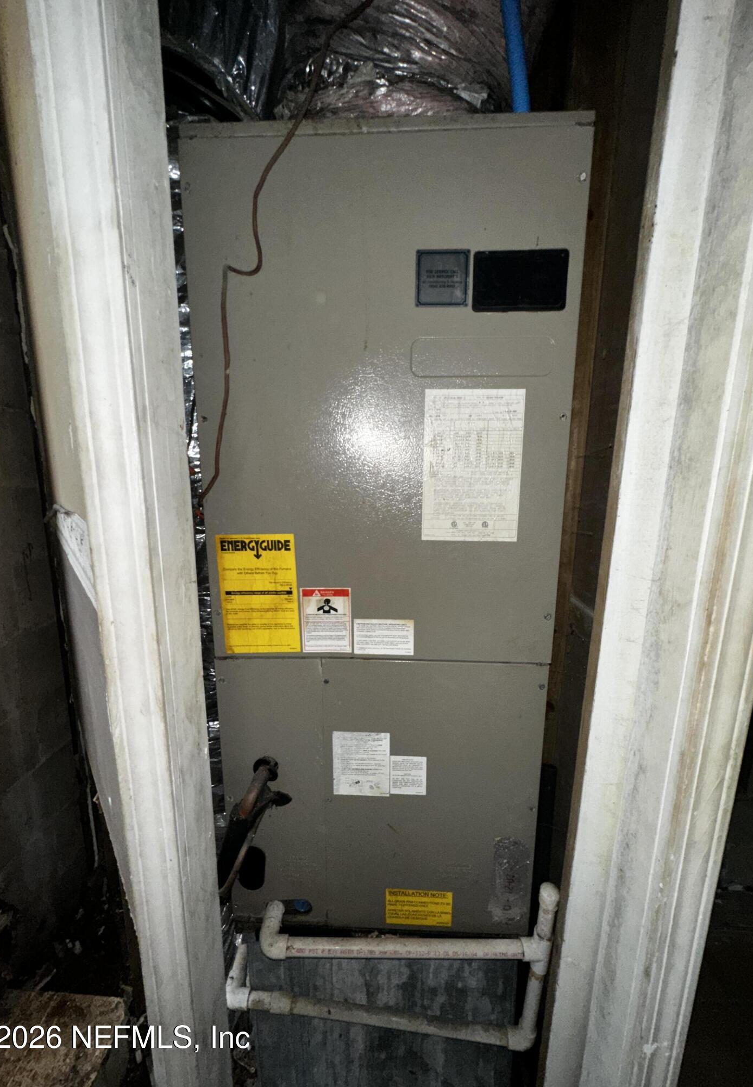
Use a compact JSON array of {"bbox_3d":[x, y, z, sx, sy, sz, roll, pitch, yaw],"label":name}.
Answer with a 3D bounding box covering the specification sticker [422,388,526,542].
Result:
[{"bbox_3d":[0.143,-0.115,0.647,0.143,0.219,0.003,0,11,2],"label":"specification sticker"}]

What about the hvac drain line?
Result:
[{"bbox_3d":[0.007,0.781,0.858,0.605,0.485,0.190,0,11,2],"label":"hvac drain line"}]

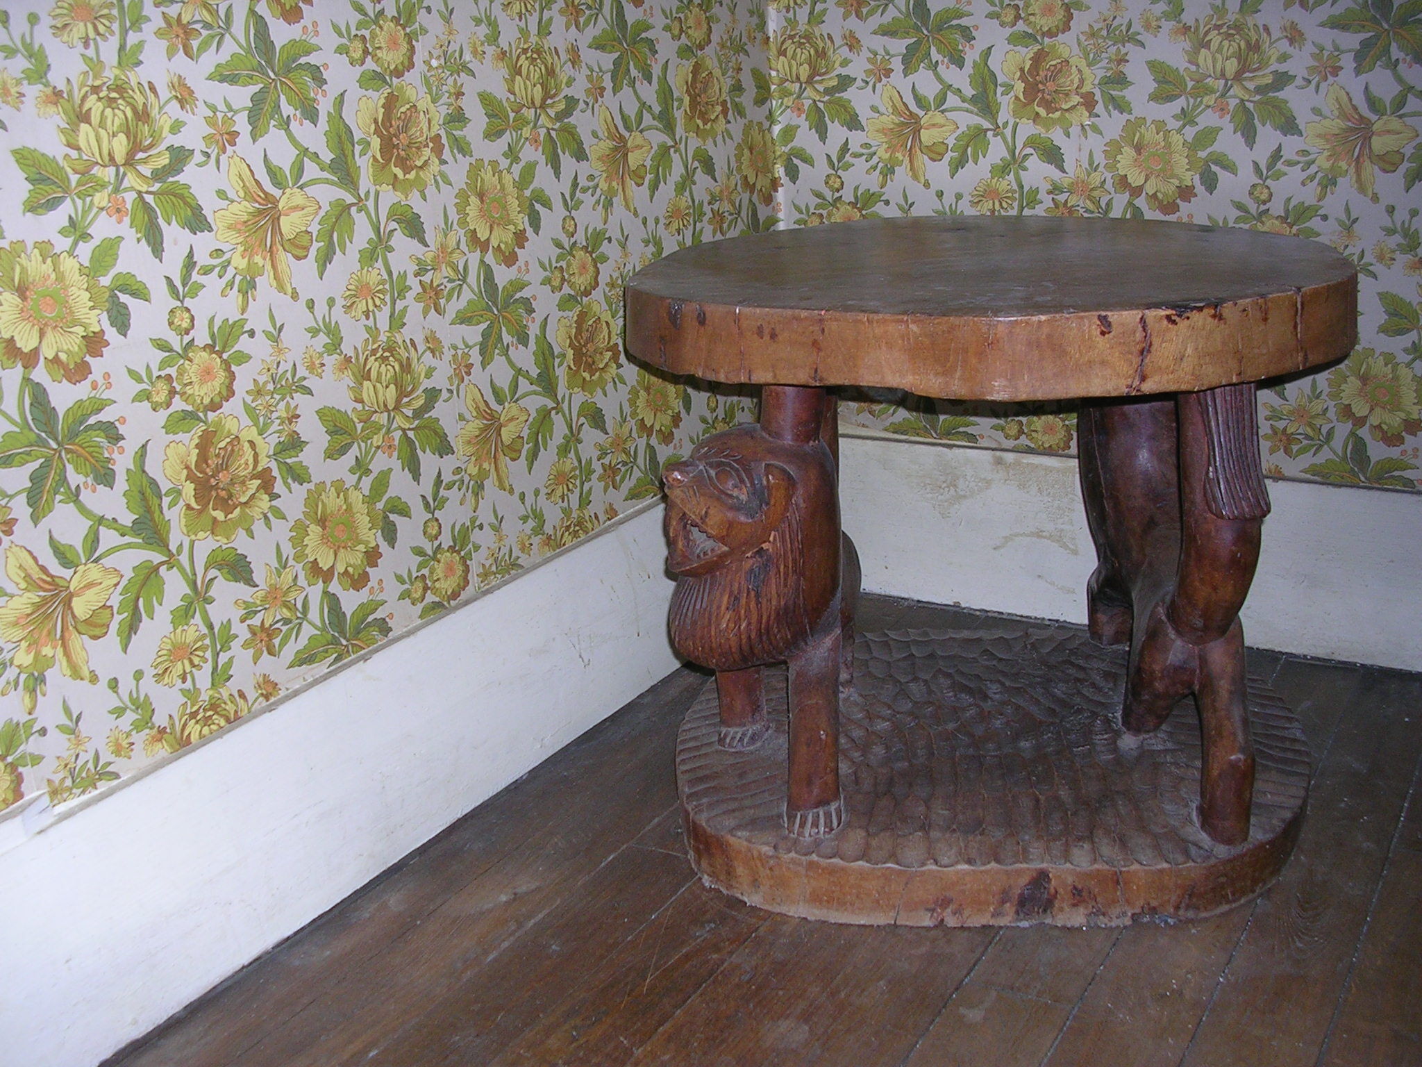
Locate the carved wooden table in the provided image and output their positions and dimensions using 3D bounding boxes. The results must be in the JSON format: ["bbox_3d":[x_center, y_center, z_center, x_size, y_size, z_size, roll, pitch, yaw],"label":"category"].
[{"bbox_3d":[0.262,0.002,1.514,0.645,0.540,0.605,0,19,10],"label":"carved wooden table"}]

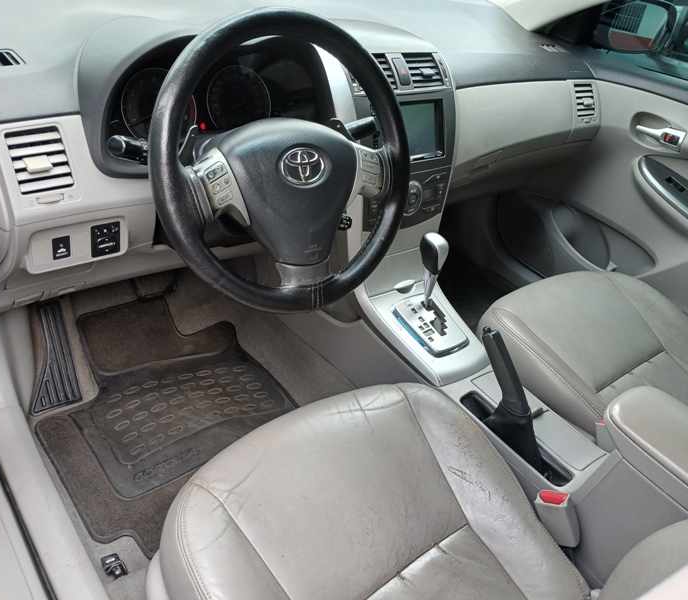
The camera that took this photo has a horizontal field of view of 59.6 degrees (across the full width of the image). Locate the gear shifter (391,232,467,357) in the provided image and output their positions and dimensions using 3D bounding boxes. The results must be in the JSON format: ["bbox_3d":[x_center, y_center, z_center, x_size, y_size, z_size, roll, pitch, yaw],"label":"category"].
[{"bbox_3d":[0.174,-0.017,1.138,0.106,0.185,0.150,-17,42,-33],"label":"gear shifter"}]

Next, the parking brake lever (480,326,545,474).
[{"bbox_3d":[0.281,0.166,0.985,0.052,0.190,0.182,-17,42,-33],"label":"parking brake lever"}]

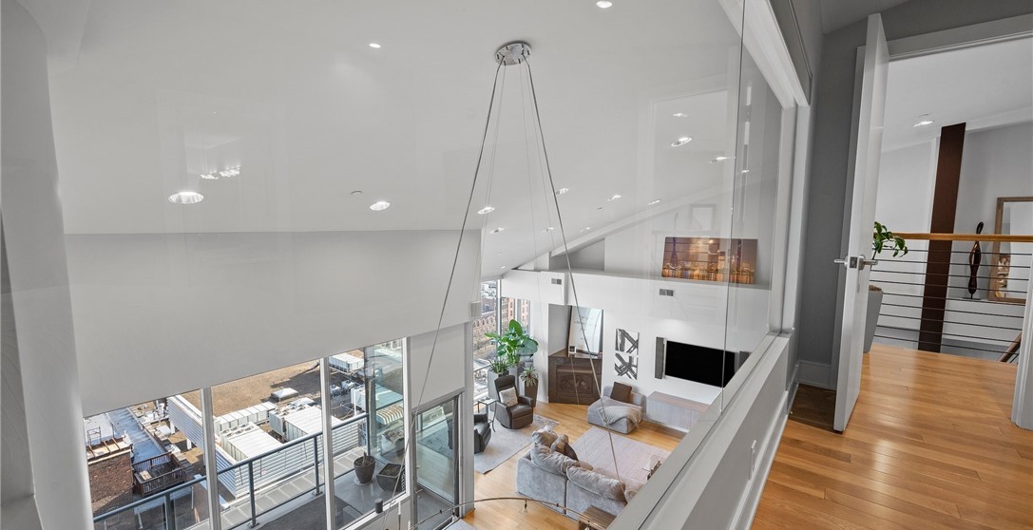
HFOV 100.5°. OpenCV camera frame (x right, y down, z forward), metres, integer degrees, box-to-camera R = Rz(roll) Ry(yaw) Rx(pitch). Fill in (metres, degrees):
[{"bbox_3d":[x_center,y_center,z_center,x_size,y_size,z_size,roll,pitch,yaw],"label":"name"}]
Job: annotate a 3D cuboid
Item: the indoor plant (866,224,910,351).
[{"bbox_3d":[3.189,0.193,3.924,0.530,1.190,0.500,5,7,38],"label":"indoor plant"}]

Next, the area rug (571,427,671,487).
[{"bbox_3d":[2.277,3.974,8.154,3.100,0.015,2.480,5,7,38],"label":"area rug"}]

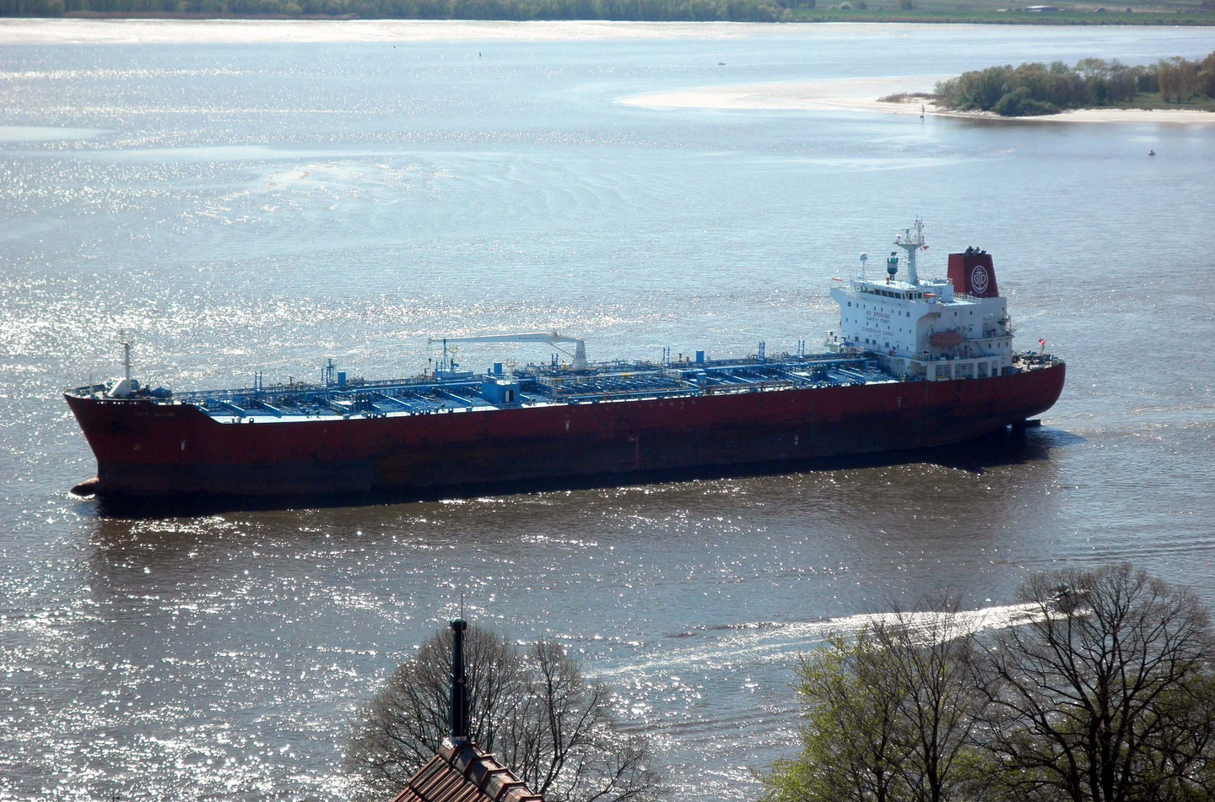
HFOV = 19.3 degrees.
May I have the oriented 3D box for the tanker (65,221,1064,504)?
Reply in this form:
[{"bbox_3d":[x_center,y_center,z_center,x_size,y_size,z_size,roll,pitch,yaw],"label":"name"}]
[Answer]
[{"bbox_3d":[-1.290,-6.690,587.280,182.130,41.910,32.200,-4,9,-26],"label":"tanker"}]

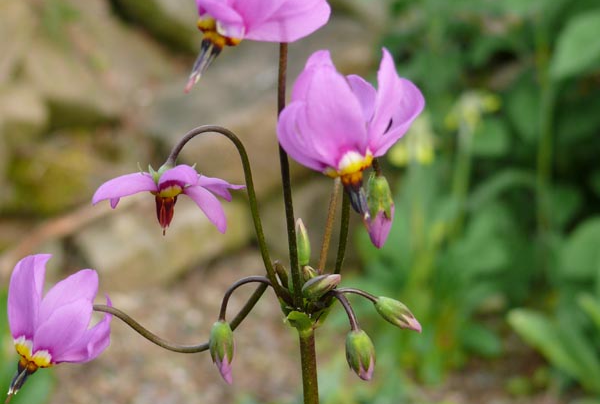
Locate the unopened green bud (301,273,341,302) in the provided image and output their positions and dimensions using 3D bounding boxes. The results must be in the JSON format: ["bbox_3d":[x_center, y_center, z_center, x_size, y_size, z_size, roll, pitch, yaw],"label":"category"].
[{"bbox_3d":[0.005,0.022,0.365,0.012,0.005,0.005,-29,0,24],"label":"unopened green bud"}]

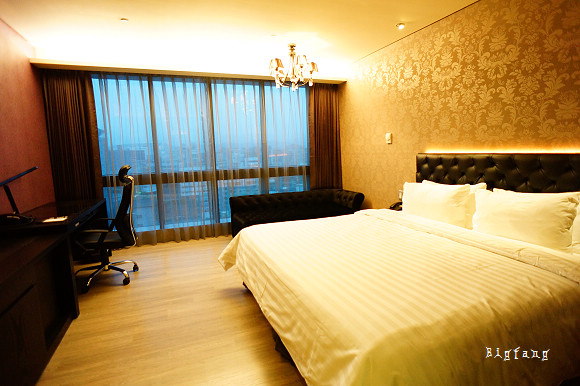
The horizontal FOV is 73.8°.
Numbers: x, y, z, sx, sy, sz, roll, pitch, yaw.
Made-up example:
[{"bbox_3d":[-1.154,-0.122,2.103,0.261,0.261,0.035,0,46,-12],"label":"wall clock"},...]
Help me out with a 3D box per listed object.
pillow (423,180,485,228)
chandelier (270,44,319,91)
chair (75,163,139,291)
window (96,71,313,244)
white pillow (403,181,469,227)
[{"bbox_3d":[1.480,0.101,3.664,0.170,0.420,0.770,12,1,-20],"label":"pillow"},{"bbox_3d":[0.043,-1.489,4.592,0.600,0.535,0.600,-2,6,0],"label":"chandelier"},{"bbox_3d":[-1.867,0.313,3.801,0.640,1.144,0.660,-4,7,-19],"label":"chair"},{"bbox_3d":[-1.073,-0.471,5.519,2.983,2.276,0.120,-4,7,-19],"label":"window"},{"bbox_3d":[1.318,0.111,3.569,0.180,0.420,0.790,19,-1,-20],"label":"white pillow"}]

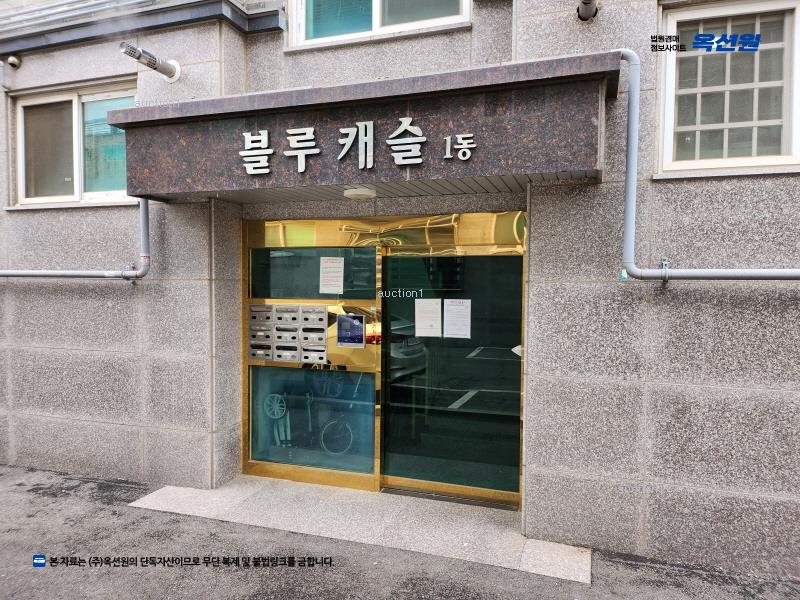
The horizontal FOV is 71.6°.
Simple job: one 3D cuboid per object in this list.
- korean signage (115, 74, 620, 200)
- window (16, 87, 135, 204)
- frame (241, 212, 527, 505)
[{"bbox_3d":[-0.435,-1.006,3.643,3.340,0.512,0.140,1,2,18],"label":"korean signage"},{"bbox_3d":[-2.831,-1.336,4.930,1.430,1.000,0.120,1,2,18],"label":"window"},{"bbox_3d":[-0.192,0.433,4.482,2.423,2.199,0.140,1,2,18],"label":"frame"}]

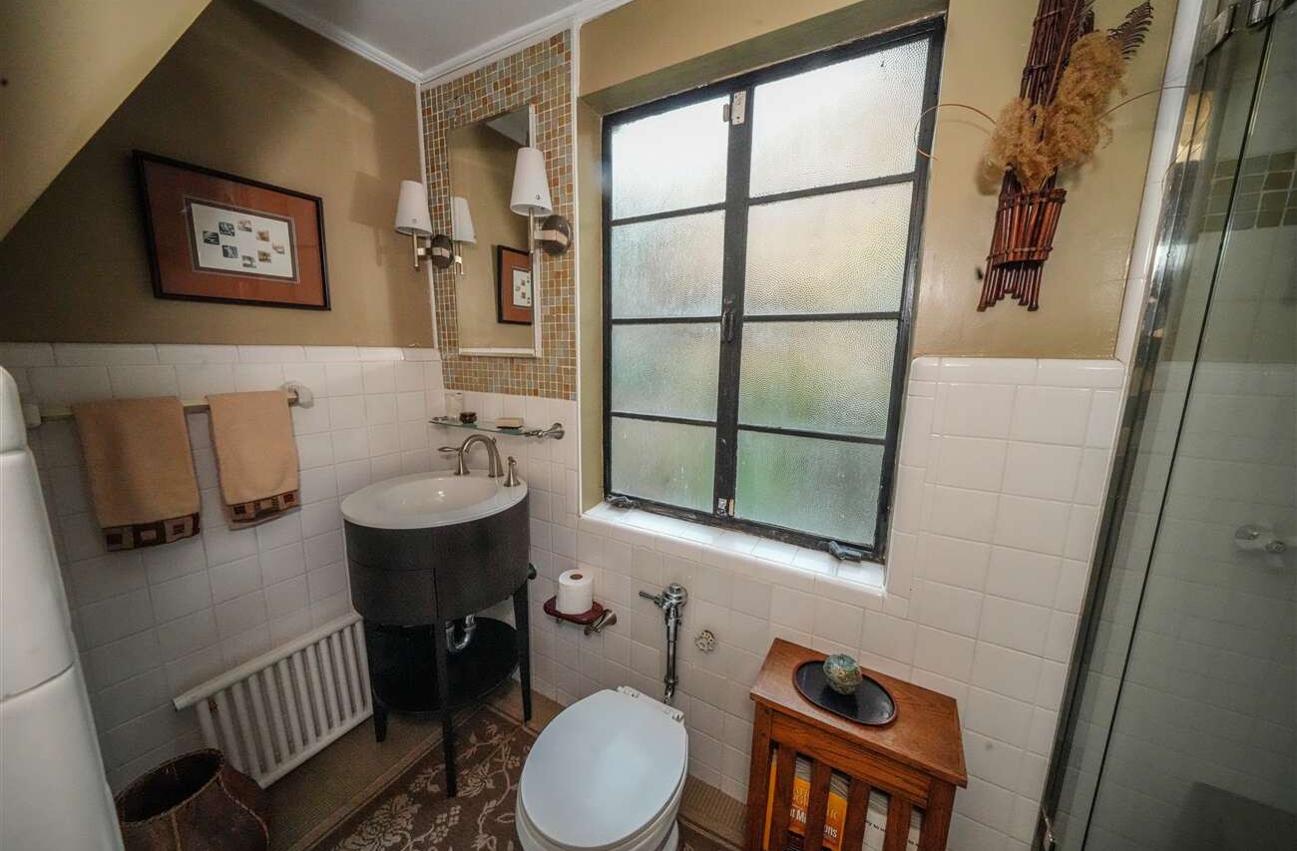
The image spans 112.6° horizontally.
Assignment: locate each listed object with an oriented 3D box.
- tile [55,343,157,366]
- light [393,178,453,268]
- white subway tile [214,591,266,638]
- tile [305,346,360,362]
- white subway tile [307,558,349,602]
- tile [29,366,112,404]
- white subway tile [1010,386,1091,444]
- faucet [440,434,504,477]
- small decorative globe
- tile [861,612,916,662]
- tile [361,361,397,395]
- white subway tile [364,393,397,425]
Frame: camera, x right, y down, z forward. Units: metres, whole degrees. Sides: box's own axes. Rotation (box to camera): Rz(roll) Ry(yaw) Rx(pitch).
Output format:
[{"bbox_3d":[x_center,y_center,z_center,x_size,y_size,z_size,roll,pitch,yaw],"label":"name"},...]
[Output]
[{"bbox_3d":[-1.244,-0.163,0.997,0.009,0.051,0.152,6,11,30],"label":"tile"},{"bbox_3d":[-0.806,-0.699,1.540,0.118,0.287,0.176,6,11,30],"label":"light"},{"bbox_3d":[-1.173,0.542,1.248,0.009,0.108,0.108,6,11,29],"label":"white subway tile"},{"bbox_3d":[-1.010,-0.224,1.384,0.010,0.051,0.152,6,11,29],"label":"tile"},{"bbox_3d":[-1.063,0.516,1.432,0.009,0.108,0.108,7,11,30],"label":"white subway tile"},{"bbox_3d":[-1.269,-0.077,0.952,0.009,0.108,0.108,7,11,30],"label":"tile"},{"bbox_3d":[0.768,-0.018,0.829,0.108,0.108,0.009,6,11,30],"label":"white subway tile"},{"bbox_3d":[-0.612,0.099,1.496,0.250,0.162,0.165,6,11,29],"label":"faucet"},{"bbox_3d":[0.428,0.550,0.957,0.078,0.078,0.078,6,11,29],"label":"small decorative globe"},{"bbox_3d":[0.569,0.501,1.027,0.108,0.108,0.009,6,11,30],"label":"tile"},{"bbox_3d":[-0.946,-0.163,1.519,0.009,0.108,0.108,6,11,30],"label":"tile"},{"bbox_3d":[-0.945,-0.055,1.533,0.010,0.108,0.108,6,11,29],"label":"white subway tile"}]

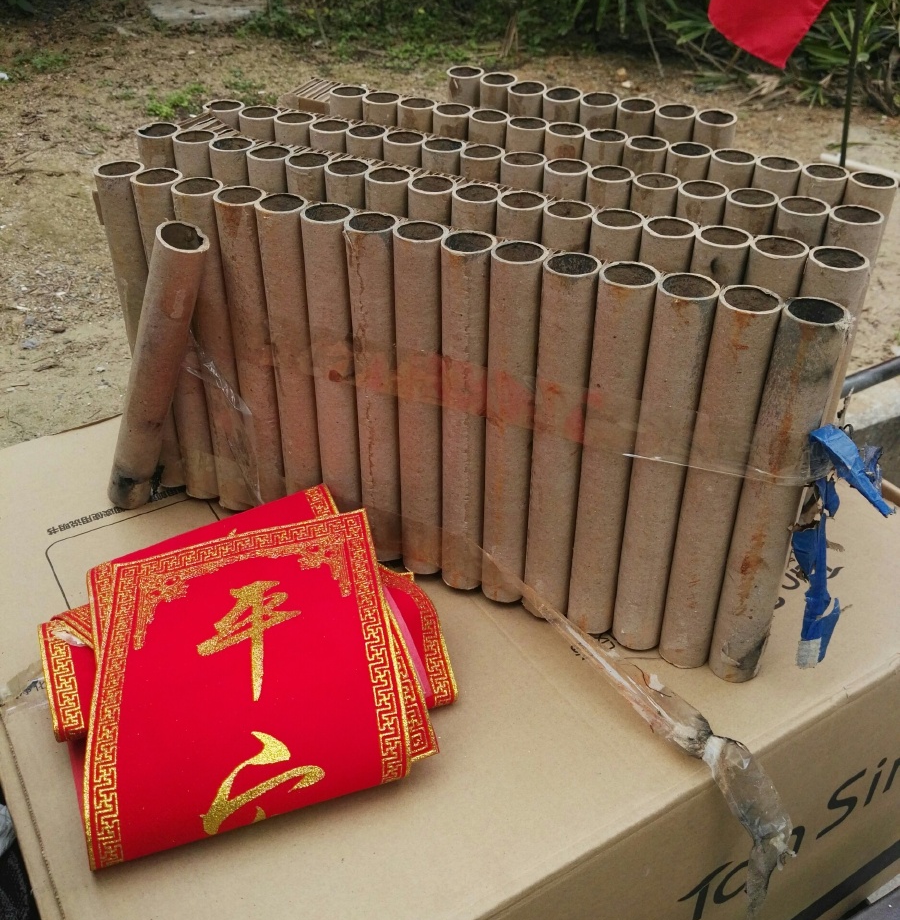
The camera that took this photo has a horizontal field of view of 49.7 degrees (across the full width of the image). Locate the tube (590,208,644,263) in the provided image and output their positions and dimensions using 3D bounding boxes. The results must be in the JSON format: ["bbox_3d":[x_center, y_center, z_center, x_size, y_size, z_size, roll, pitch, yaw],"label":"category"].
[{"bbox_3d":[0.119,-0.049,0.761,0.036,0.294,0.036,16,39,21],"label":"tube"}]

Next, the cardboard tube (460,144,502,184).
[{"bbox_3d":[0.023,-0.119,0.801,0.034,0.271,0.034,16,39,20],"label":"cardboard tube"}]

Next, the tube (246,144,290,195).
[{"bbox_3d":[-0.134,-0.116,0.793,0.034,0.271,0.034,16,39,20],"label":"tube"}]

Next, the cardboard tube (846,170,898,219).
[{"bbox_3d":[0.329,-0.096,0.835,0.036,0.294,0.036,15,39,21],"label":"cardboard tube"}]

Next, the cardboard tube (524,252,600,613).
[{"bbox_3d":[0.079,-0.005,0.704,0.037,0.295,0.037,0,35,0],"label":"cardboard tube"}]

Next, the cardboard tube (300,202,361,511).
[{"bbox_3d":[-0.089,-0.054,0.761,0.036,0.294,0.036,1,36,-1],"label":"cardboard tube"}]

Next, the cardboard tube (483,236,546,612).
[{"bbox_3d":[0.045,-0.014,0.710,0.036,0.294,0.036,0,36,0],"label":"cardboard tube"}]

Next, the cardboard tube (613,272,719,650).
[{"bbox_3d":[0.145,0.015,0.671,0.036,0.294,0.036,16,39,21],"label":"cardboard tube"}]

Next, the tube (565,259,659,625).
[{"bbox_3d":[0.103,0.005,0.632,0.034,0.271,0.034,16,39,20],"label":"tube"}]

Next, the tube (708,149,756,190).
[{"bbox_3d":[0.231,-0.127,0.878,0.037,0.295,0.037,17,39,21],"label":"tube"}]

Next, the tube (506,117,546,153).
[{"bbox_3d":[0.061,-0.160,0.858,0.034,0.271,0.034,16,39,20],"label":"tube"}]

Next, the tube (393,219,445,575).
[{"bbox_3d":[-0.022,-0.035,0.745,0.037,0.295,0.037,0,36,0],"label":"tube"}]

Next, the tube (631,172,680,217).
[{"bbox_3d":[0.143,-0.085,0.757,0.034,0.271,0.034,16,39,20],"label":"tube"}]

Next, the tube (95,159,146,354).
[{"bbox_3d":[-0.257,-0.103,0.826,0.036,0.294,0.036,18,39,19],"label":"tube"}]

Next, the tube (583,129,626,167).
[{"bbox_3d":[0.121,-0.143,0.836,0.034,0.271,0.034,16,39,20],"label":"tube"}]

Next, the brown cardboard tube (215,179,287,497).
[{"bbox_3d":[-0.157,-0.075,0.798,0.037,0.295,0.037,17,39,21],"label":"brown cardboard tube"}]

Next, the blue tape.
[{"bbox_3d":[0.258,0.066,0.664,0.060,0.188,0.045,17,39,21],"label":"blue tape"}]

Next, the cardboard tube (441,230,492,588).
[{"bbox_3d":[0.012,-0.025,0.732,0.037,0.295,0.037,0,36,0],"label":"cardboard tube"}]

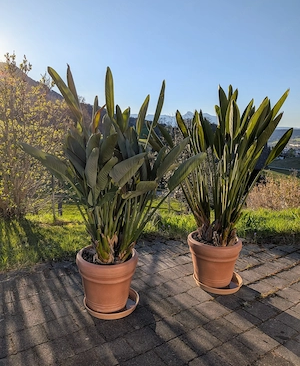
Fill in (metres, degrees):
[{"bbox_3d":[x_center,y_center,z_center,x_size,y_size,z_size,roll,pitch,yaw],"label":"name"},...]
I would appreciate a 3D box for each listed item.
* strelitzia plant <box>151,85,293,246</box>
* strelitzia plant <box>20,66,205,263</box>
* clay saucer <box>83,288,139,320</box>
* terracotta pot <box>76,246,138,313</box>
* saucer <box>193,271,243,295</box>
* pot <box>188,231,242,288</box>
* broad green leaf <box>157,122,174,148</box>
[{"bbox_3d":[0.614,-0.124,2.405,1.200,1.368,0.950,1,9,0],"label":"strelitzia plant"},{"bbox_3d":[-0.276,-0.100,2.010,1.310,1.424,1.050,1,9,0],"label":"strelitzia plant"},{"bbox_3d":[-0.299,0.930,2.184,0.421,0.051,0.421,1,9,0],"label":"clay saucer"},{"bbox_3d":[-0.324,0.738,2.177,0.469,0.390,0.469,1,9,0],"label":"terracotta pot"},{"bbox_3d":[0.615,0.886,2.531,0.421,0.051,0.421,1,9,0],"label":"saucer"},{"bbox_3d":[0.584,0.691,2.539,0.469,0.390,0.469,1,9,0],"label":"pot"},{"bbox_3d":[0.141,-0.385,2.364,0.080,0.294,0.060,-33,8,5],"label":"broad green leaf"}]

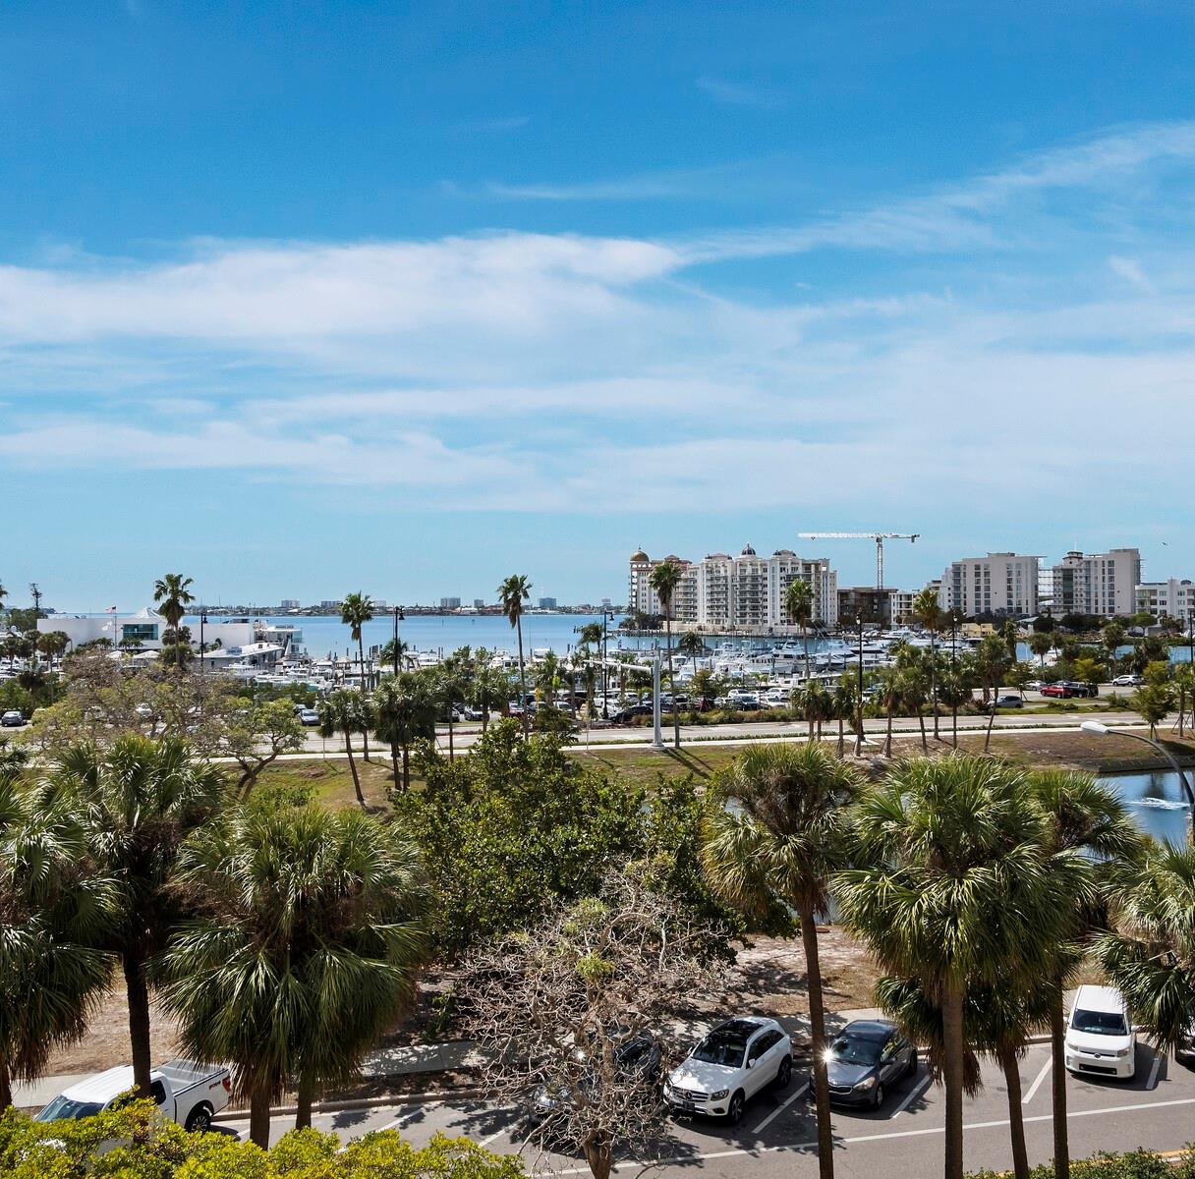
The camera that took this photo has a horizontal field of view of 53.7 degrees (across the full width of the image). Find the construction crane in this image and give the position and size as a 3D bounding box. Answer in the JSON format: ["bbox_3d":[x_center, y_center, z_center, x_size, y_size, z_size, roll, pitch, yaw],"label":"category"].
[{"bbox_3d":[115.441,-2.433,520.000,52.500,45.500,3.500,0,-1,3],"label":"construction crane"}]

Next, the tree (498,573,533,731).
[{"bbox_3d":[-7.710,6.607,111.500,3.200,16.230,3.200,0,-1,0],"label":"tree"}]

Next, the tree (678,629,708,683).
[{"bbox_3d":[15.577,11.553,192.836,4.700,10.270,4.700,0,-1,0],"label":"tree"}]

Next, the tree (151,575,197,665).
[{"bbox_3d":[-37.295,6.785,103.904,3.600,16.600,3.600,0,-1,-20],"label":"tree"}]

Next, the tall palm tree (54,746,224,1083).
[{"bbox_3d":[-7.417,7.857,19.200,3.100,10.924,3.100,0,-1,0],"label":"tall palm tree"}]

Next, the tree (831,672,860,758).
[{"bbox_3d":[22.265,11.240,106.000,2.600,7.715,2.600,0,-1,0],"label":"tree"}]

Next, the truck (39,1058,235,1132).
[{"bbox_3d":[-11.330,12.410,27.450,2.050,1.950,5.880,-1,-1,28],"label":"truck"}]

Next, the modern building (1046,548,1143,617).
[{"bbox_3d":[232.550,1.980,553.020,38.000,42.200,21.000,-1,-1,34],"label":"modern building"}]

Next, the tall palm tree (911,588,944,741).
[{"bbox_3d":[33.159,7.425,118.682,3.300,15.350,3.300,0,-1,16],"label":"tall palm tree"}]

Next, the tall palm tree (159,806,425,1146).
[{"bbox_3d":[-5.602,8.687,21.721,4.800,9.400,4.800,0,-1,-14],"label":"tall palm tree"}]

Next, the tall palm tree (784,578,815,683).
[{"bbox_3d":[19.961,6.923,116.485,3.070,16.270,3.070,0,-1,10],"label":"tall palm tree"}]

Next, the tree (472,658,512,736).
[{"bbox_3d":[-10.911,11.389,122.830,3.800,8.200,3.800,0,-1,0],"label":"tree"}]

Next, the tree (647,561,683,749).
[{"bbox_3d":[6.262,6.090,109.500,3.300,17.419,3.300,0,-1,0],"label":"tree"}]

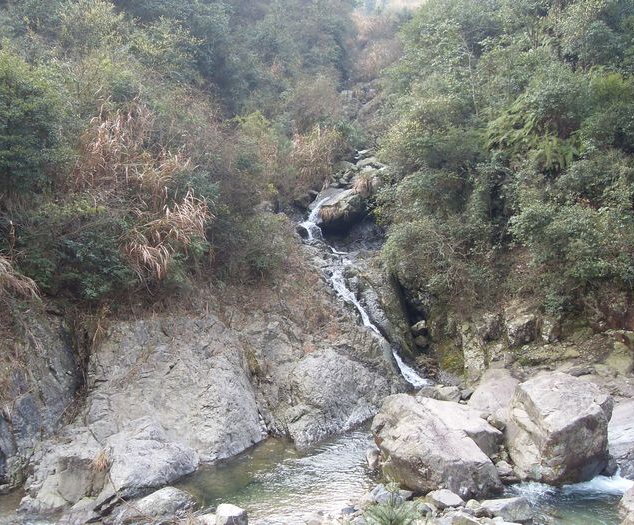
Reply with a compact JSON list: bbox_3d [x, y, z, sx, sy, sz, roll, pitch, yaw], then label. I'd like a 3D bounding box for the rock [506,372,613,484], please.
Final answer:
[{"bbox_3d":[4.394,2.966,13.700,1.560,1.859,1.482,-1,3,-15],"label":"rock"}]

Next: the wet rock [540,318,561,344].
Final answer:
[{"bbox_3d":[5.614,1.633,18.000,0.436,0.562,0.371,0,3,0],"label":"wet rock"}]

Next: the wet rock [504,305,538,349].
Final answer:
[{"bbox_3d":[4.045,1.266,14.800,0.705,0.862,0.600,0,3,0],"label":"wet rock"}]

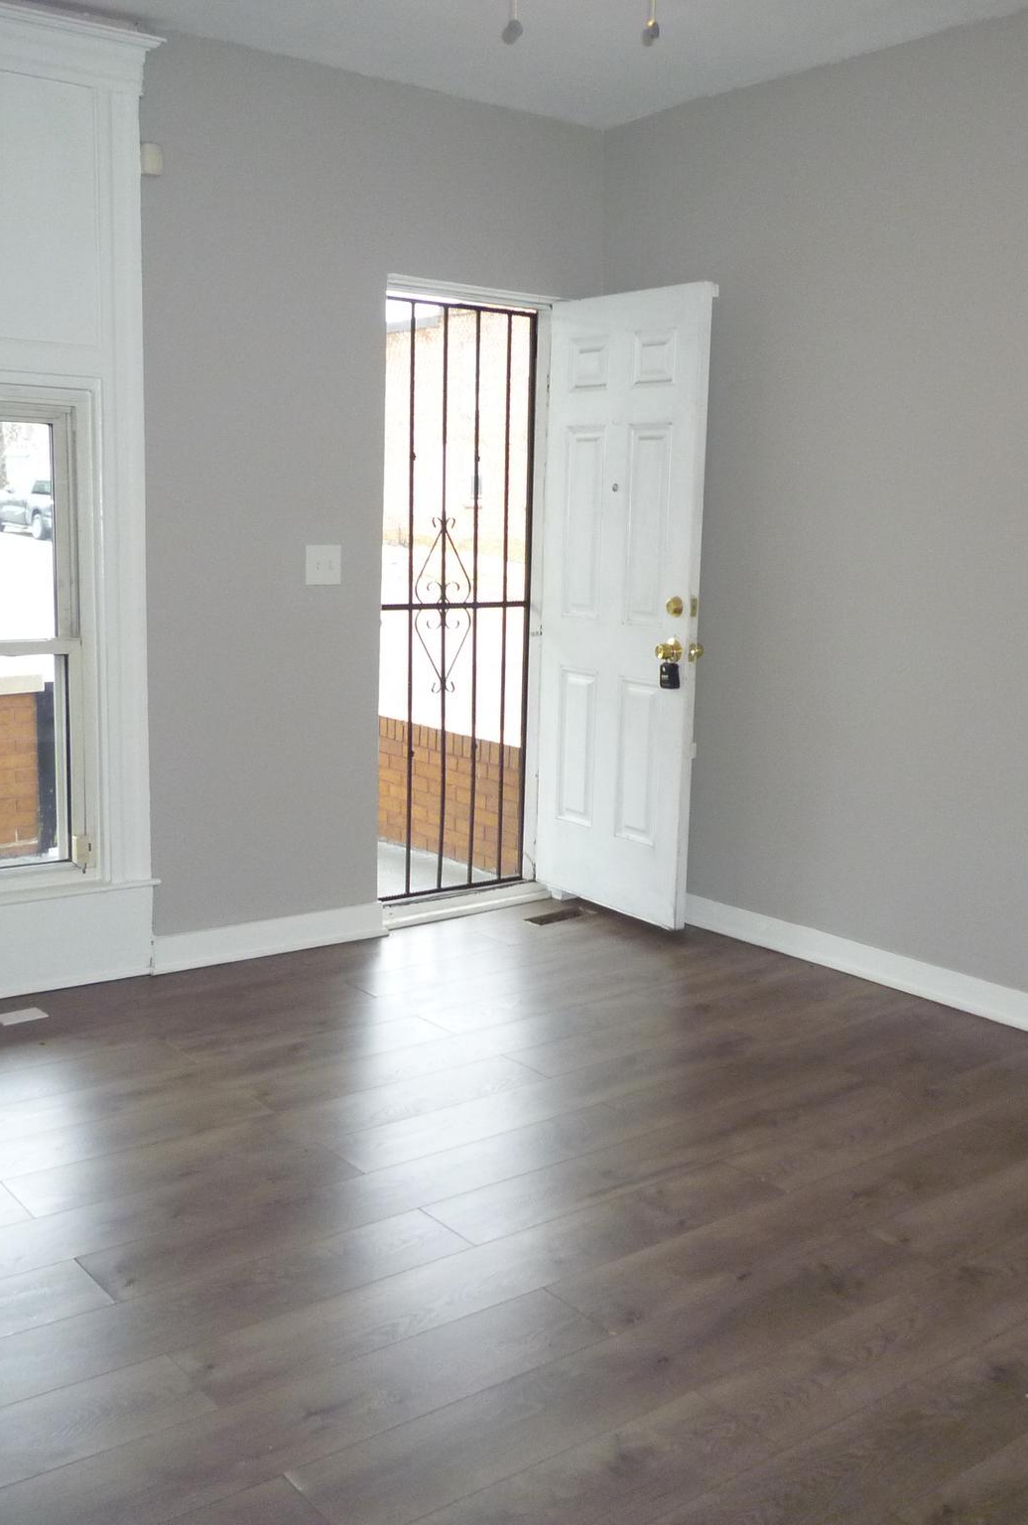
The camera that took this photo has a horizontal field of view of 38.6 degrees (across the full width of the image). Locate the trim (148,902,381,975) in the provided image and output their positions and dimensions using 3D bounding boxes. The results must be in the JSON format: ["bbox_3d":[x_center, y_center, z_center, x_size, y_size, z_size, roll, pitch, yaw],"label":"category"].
[{"bbox_3d":[-0.766,0.555,4.705,0.836,0.118,0.020,-5,11,-37],"label":"trim"}]

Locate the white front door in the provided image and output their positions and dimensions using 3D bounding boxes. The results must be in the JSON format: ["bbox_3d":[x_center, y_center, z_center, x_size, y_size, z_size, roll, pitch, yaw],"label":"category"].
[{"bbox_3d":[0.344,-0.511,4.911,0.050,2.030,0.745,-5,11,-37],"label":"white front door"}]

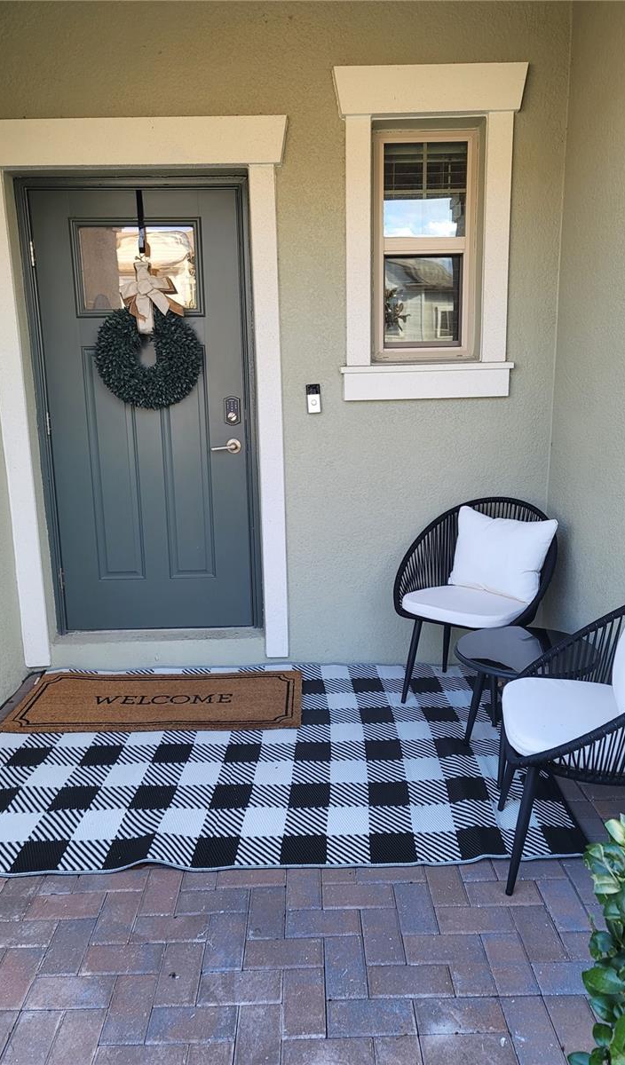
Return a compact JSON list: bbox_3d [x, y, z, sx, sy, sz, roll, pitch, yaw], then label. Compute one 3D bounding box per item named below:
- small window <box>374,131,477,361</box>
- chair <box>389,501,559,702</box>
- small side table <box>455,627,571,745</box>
[{"bbox_3d":[0.502,-1.263,3.453,0.455,0.976,0.070,-1,12,-1],"label":"small window"},{"bbox_3d":[0.701,0.298,3.338,0.680,0.820,0.620,6,14,32],"label":"chair"},{"bbox_3d":[0.756,0.620,2.743,0.500,0.435,0.500,-1,12,-1],"label":"small side table"}]

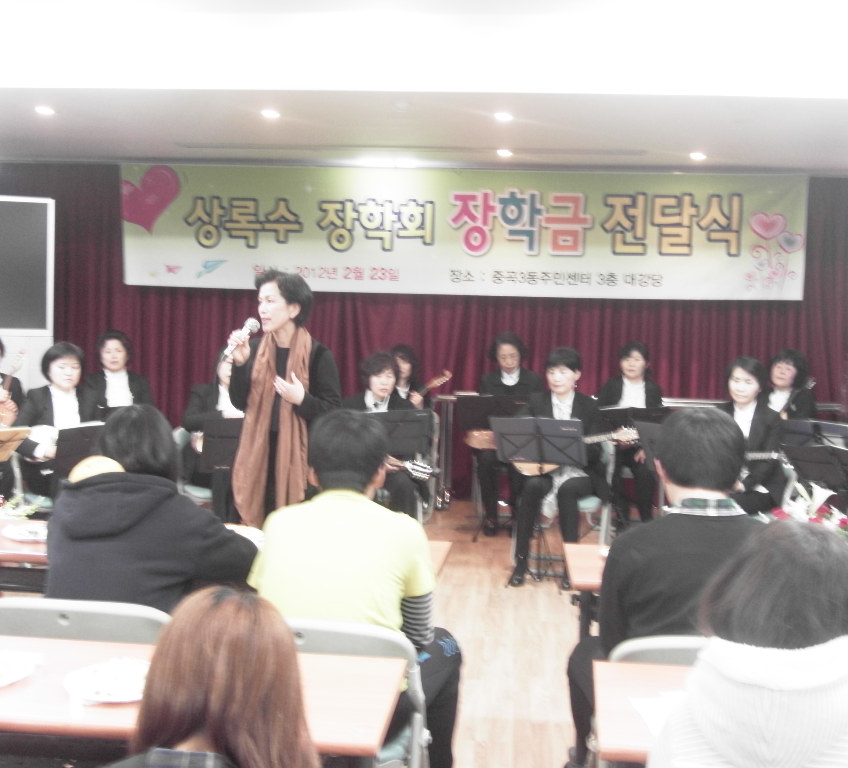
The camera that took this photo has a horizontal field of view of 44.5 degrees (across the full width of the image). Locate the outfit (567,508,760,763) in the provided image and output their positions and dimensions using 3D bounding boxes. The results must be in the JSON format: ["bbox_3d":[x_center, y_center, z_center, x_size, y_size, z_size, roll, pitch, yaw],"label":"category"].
[{"bbox_3d":[0.671,0.805,2.740,0.540,1.100,0.820,2,6,3],"label":"outfit"}]

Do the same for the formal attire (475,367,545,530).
[{"bbox_3d":[0.563,0.419,6.900,0.480,1.040,0.660,2,6,7],"label":"formal attire"}]

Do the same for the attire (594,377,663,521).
[{"bbox_3d":[1.366,0.453,6.850,0.470,1.000,0.680,2,6,3],"label":"attire"}]

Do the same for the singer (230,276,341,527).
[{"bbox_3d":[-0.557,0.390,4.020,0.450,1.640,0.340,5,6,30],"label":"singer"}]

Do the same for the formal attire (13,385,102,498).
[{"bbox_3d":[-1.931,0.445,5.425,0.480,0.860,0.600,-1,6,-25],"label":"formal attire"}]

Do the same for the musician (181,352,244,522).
[{"bbox_3d":[-1.101,0.397,5.611,0.490,1.200,0.680,0,5,-12],"label":"musician"}]

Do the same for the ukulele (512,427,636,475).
[{"bbox_3d":[0.809,0.318,5.530,0.672,0.220,0.110,-11,-16,9],"label":"ukulele"}]

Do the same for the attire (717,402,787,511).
[{"bbox_3d":[1.651,0.535,5.317,0.500,0.860,0.620,4,6,27],"label":"attire"}]

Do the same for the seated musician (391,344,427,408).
[{"bbox_3d":[-0.145,0.325,6.722,0.520,1.200,0.720,2,5,7],"label":"seated musician"}]

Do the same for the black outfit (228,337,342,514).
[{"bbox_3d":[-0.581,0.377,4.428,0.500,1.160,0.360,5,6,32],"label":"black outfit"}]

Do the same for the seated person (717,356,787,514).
[{"bbox_3d":[1.687,0.476,5.374,0.480,1.220,0.680,4,6,23],"label":"seated person"}]

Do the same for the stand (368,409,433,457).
[{"bbox_3d":[-0.203,0.612,5.450,0.500,0.940,0.400,2,6,3],"label":"stand"}]

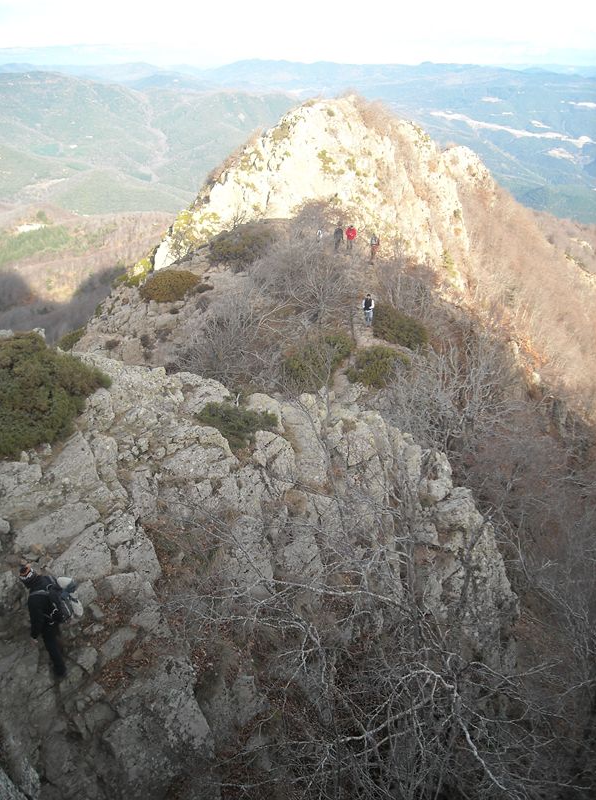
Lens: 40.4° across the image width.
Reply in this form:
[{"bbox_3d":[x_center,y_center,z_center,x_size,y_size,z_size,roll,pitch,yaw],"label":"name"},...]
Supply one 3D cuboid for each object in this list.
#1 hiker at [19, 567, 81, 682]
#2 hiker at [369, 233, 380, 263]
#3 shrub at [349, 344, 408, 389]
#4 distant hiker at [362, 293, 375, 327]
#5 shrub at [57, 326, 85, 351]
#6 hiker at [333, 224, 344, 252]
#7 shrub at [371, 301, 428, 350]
[{"bbox_3d":[-3.183,2.808,10.300,0.750,1.680,0.580,8,25,18],"label":"hiker"},{"bbox_3d":[4.256,-8.428,45.000,0.550,1.700,0.480,2,24,5],"label":"hiker"},{"bbox_3d":[3.426,-1.440,35.300,2.500,1.150,2.200,2,24,5],"label":"shrub"},{"bbox_3d":[3.539,-4.492,40.600,0.560,1.720,0.400,2,24,5],"label":"distant hiker"},{"bbox_3d":[-10.125,-2.693,36.000,1.300,0.950,1.150,-7,25,-15],"label":"shrub"},{"bbox_3d":[2.503,-9.983,50.000,0.550,1.720,0.420,1,24,3],"label":"hiker"},{"bbox_3d":[4.980,-3.571,39.300,2.600,1.600,2.300,3,24,7],"label":"shrub"}]

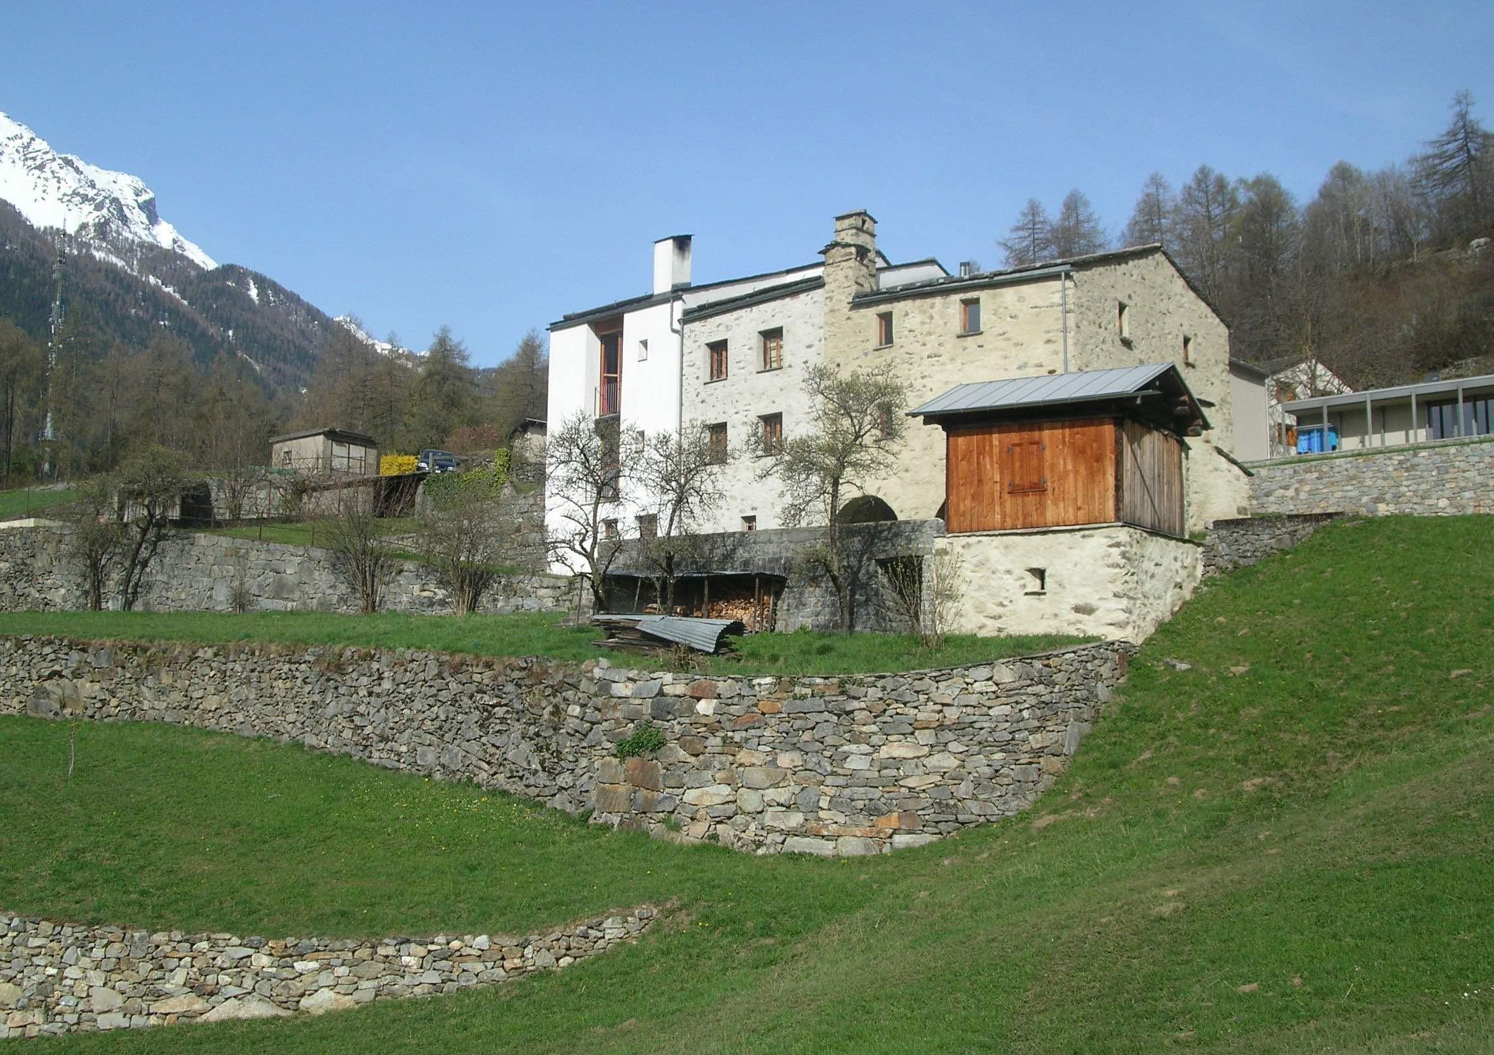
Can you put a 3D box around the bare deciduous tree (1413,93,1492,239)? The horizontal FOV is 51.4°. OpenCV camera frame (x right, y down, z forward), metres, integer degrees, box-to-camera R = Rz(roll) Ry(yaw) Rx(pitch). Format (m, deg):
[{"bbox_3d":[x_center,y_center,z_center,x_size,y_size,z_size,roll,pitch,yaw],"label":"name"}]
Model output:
[{"bbox_3d":[52.493,-26.592,114.349,6.000,11.900,6.000,-3,-8,25],"label":"bare deciduous tree"}]

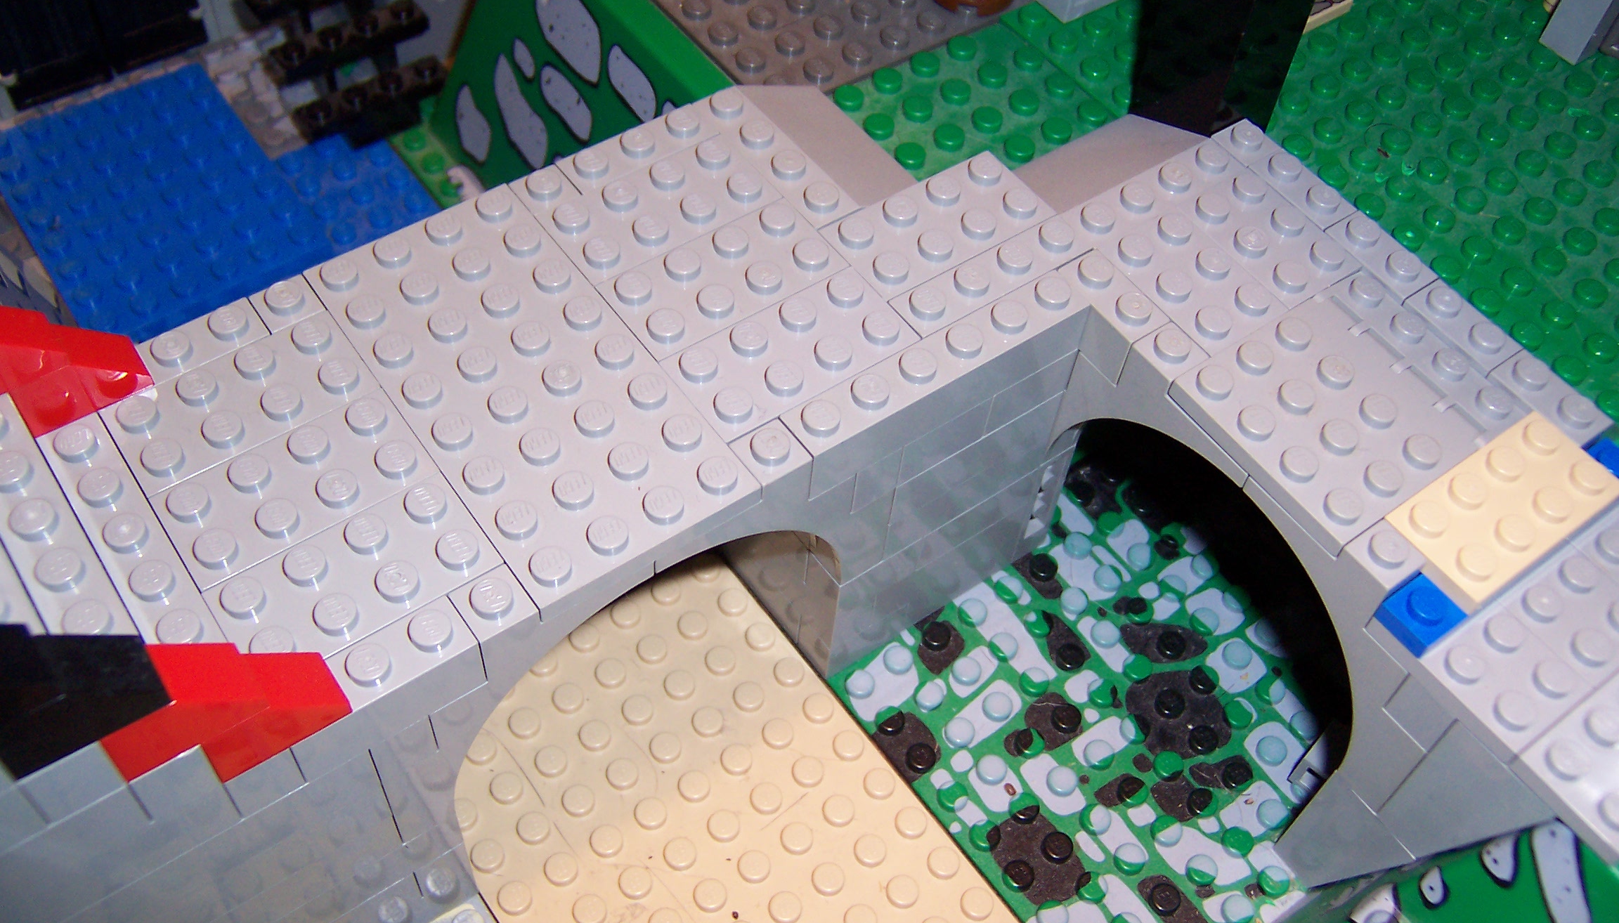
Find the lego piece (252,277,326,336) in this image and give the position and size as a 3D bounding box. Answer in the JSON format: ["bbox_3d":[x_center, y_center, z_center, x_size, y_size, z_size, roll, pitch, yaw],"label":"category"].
[{"bbox_3d":[-0.070,-0.019,0.208,0.008,0.010,0.008,-29,61,-23],"label":"lego piece"}]

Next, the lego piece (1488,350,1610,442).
[{"bbox_3d":[0.101,-0.007,0.213,0.008,0.009,0.016,-29,61,-23],"label":"lego piece"}]

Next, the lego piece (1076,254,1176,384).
[{"bbox_3d":[0.042,-0.021,0.219,0.008,0.011,0.016,-29,61,-23],"label":"lego piece"}]

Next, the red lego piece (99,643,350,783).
[{"bbox_3d":[-0.061,0.025,0.160,0.024,0.020,0.008,-29,61,-23],"label":"red lego piece"}]

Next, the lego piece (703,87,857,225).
[{"bbox_3d":[-0.005,-0.043,0.230,0.008,0.010,0.032,-29,61,-23],"label":"lego piece"}]

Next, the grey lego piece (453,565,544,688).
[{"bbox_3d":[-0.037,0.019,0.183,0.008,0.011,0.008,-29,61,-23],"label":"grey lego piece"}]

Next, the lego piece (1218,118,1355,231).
[{"bbox_3d":[0.071,-0.042,0.236,0.008,0.009,0.024,-29,61,-23],"label":"lego piece"}]

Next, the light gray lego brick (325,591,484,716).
[{"bbox_3d":[-0.047,0.024,0.179,0.016,0.011,0.008,-29,61,-23],"label":"light gray lego brick"}]

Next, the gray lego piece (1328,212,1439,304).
[{"bbox_3d":[0.083,-0.028,0.227,0.008,0.009,0.016,-29,61,-23],"label":"gray lego piece"}]

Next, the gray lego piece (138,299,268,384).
[{"bbox_3d":[-0.079,-0.013,0.203,0.016,0.011,0.008,-29,61,-23],"label":"gray lego piece"}]

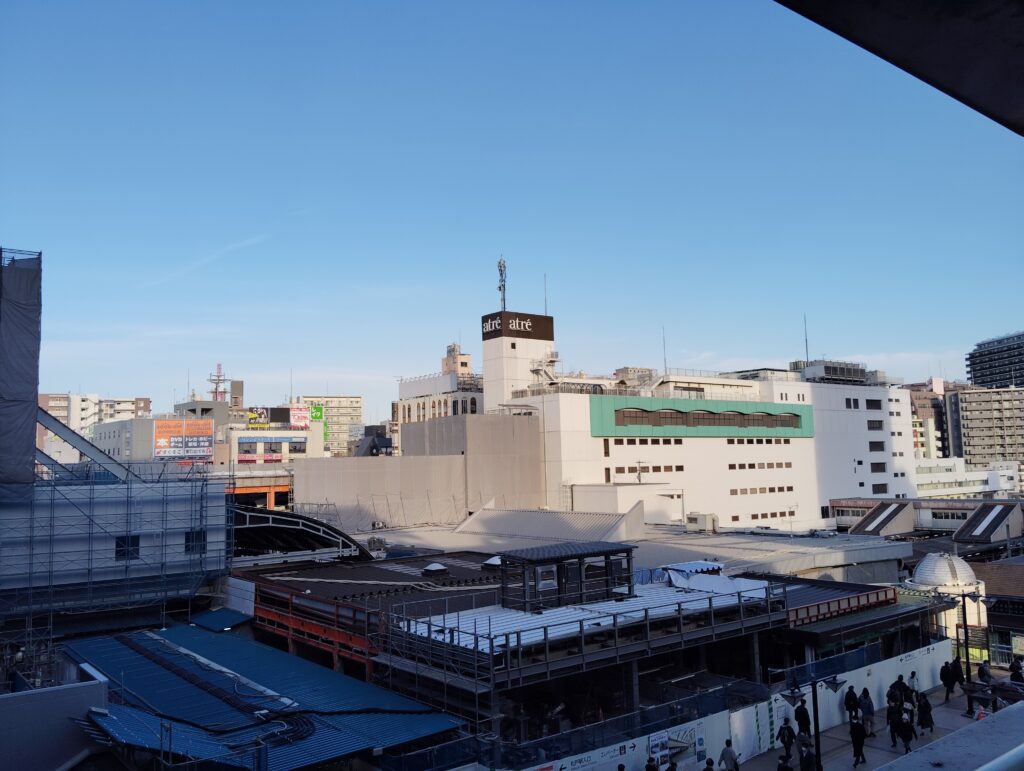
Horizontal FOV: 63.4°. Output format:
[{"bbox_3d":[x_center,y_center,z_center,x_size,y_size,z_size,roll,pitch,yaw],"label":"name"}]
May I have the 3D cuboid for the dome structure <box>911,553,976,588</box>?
[{"bbox_3d":[24.217,10.287,46.500,3.400,1.800,3.400,3,-7,-39],"label":"dome structure"}]

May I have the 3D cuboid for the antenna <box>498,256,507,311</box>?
[{"bbox_3d":[-1.414,-15.448,127.500,1.200,8.800,1.200,-2,-6,0],"label":"antenna"}]

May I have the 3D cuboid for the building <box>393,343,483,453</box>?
[{"bbox_3d":[-9.151,12.363,140.892,14.000,38.200,17.500,3,-7,-39],"label":"building"}]

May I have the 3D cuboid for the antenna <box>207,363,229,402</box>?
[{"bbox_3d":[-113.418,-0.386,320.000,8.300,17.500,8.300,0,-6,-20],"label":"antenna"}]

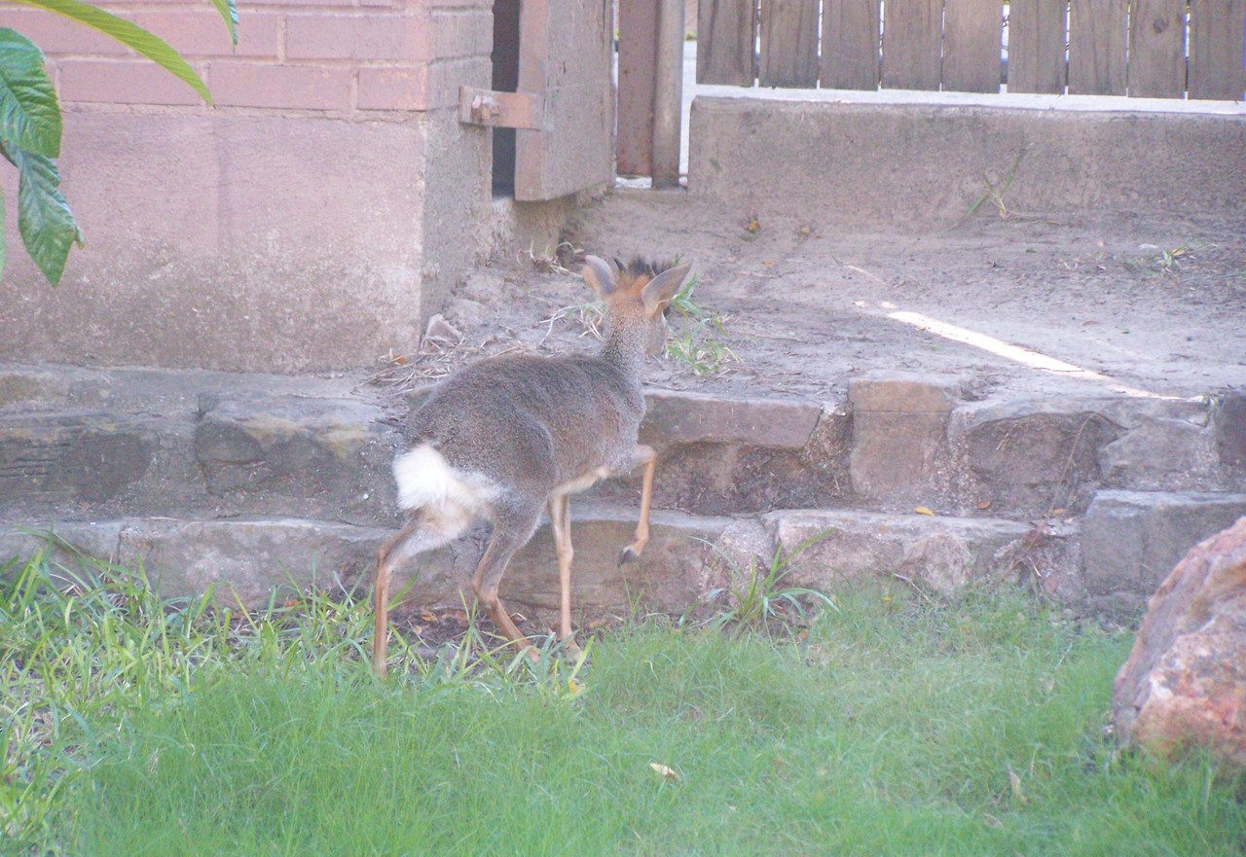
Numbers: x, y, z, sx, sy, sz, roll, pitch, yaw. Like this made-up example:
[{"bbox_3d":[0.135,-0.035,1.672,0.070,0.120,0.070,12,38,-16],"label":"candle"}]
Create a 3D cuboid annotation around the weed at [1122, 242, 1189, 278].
[{"bbox_3d":[0.836,-0.262,8.950,0.100,0.045,0.090,2,6,0],"label":"weed"}]

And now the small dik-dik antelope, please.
[{"bbox_3d":[-0.107,0.047,6.950,0.180,0.485,0.470,7,8,40],"label":"small dik-dik antelope"}]

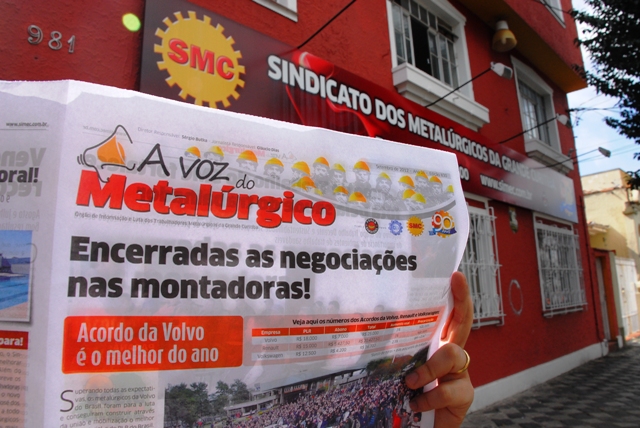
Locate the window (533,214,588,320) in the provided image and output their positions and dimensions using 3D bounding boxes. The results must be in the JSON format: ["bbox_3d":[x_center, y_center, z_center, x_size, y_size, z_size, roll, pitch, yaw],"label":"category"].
[{"bbox_3d":[4.474,0.956,8.952,0.207,1.779,2.154,-12,-14,42],"label":"window"}]

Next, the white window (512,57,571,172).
[{"bbox_3d":[4.354,-1.872,9.436,0.295,1.829,2.227,-12,-14,42],"label":"white window"}]

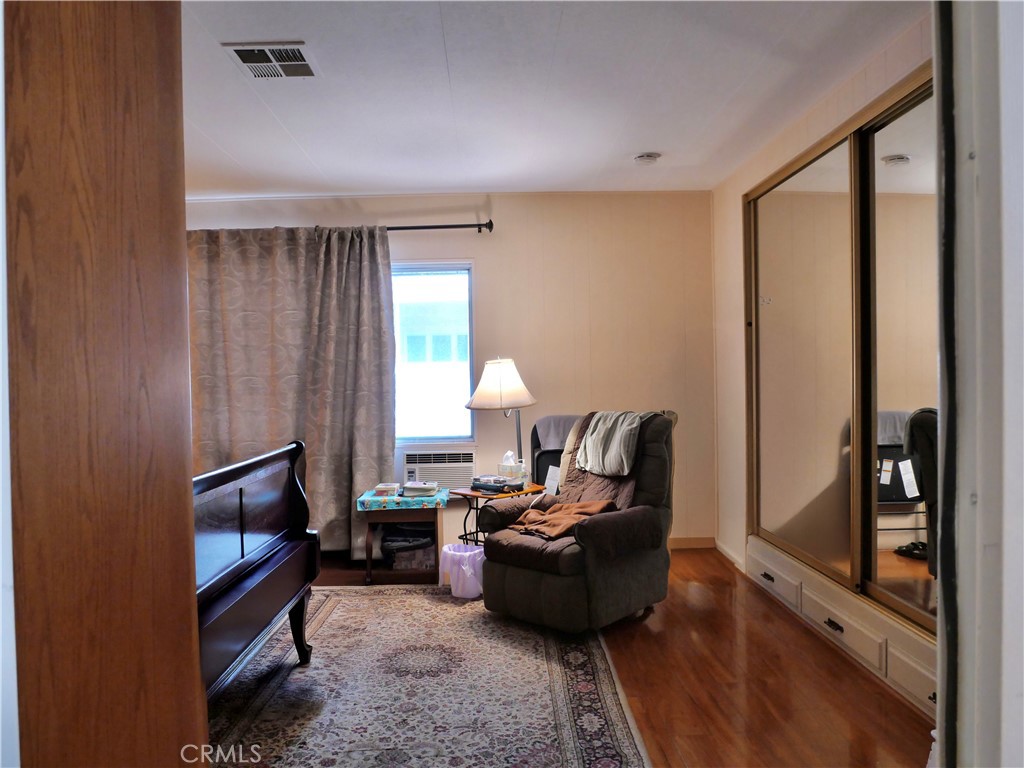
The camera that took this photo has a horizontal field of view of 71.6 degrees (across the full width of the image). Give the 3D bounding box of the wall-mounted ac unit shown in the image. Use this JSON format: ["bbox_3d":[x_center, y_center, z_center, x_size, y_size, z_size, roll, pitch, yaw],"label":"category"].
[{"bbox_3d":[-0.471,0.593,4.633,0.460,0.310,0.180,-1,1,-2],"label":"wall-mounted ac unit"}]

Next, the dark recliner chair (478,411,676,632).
[{"bbox_3d":[0.357,0.634,3.734,0.720,0.970,0.820,0,1,38],"label":"dark recliner chair"}]

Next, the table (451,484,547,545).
[{"bbox_3d":[-0.060,0.856,3.984,0.390,0.530,0.390,0,1,41],"label":"table"}]

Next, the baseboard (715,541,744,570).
[{"bbox_3d":[1.352,1.064,4.397,0.015,0.060,0.570,-1,1,-2],"label":"baseboard"}]

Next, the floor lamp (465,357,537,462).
[{"bbox_3d":[-0.062,0.483,4.208,0.420,1.270,0.410,-1,1,-2],"label":"floor lamp"}]

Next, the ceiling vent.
[{"bbox_3d":[-0.887,-1.196,2.640,0.290,0.018,0.295,-1,1,-2],"label":"ceiling vent"}]

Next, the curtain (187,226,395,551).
[{"bbox_3d":[-1.468,0.068,4.484,1.400,2.070,0.140,-1,1,-2],"label":"curtain"}]

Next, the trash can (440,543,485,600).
[{"bbox_3d":[-0.248,0.997,3.821,0.230,0.260,0.210,-1,1,0],"label":"trash can"}]

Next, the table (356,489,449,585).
[{"bbox_3d":[-0.607,0.882,4.128,0.495,0.490,0.340,-1,1,-2],"label":"table"}]

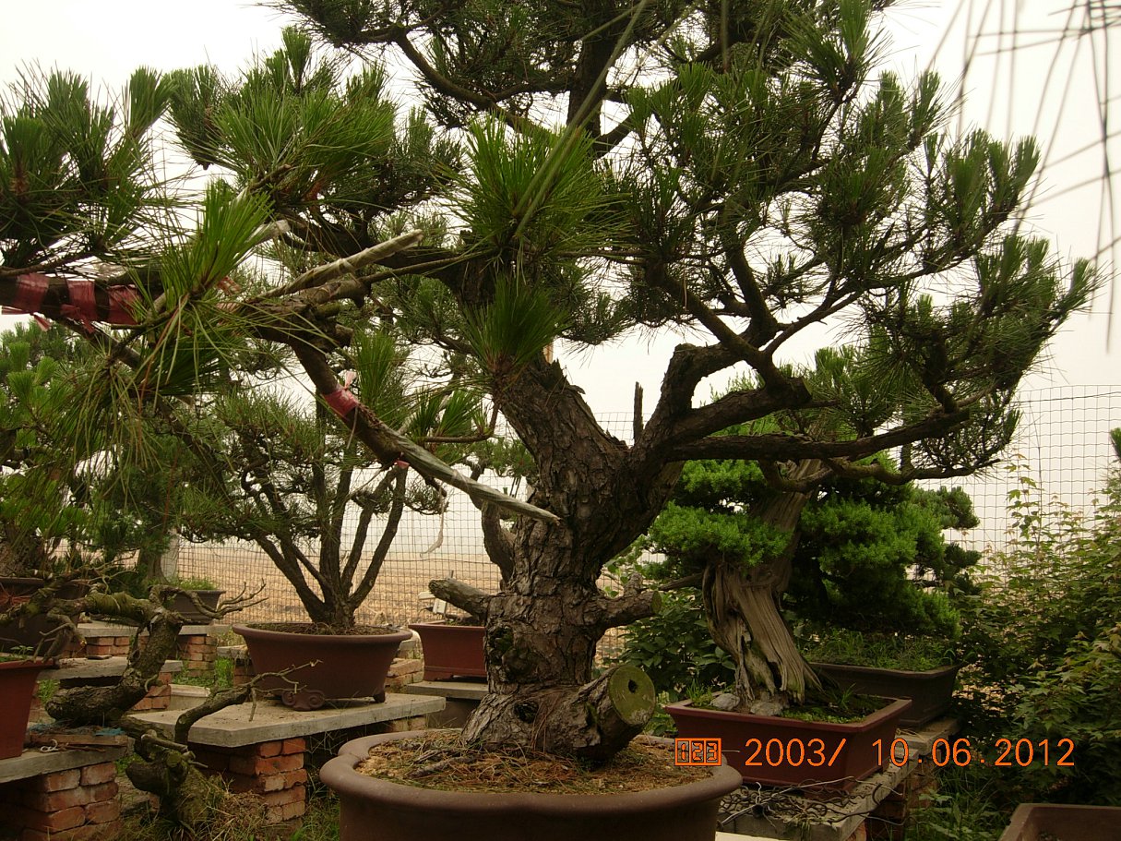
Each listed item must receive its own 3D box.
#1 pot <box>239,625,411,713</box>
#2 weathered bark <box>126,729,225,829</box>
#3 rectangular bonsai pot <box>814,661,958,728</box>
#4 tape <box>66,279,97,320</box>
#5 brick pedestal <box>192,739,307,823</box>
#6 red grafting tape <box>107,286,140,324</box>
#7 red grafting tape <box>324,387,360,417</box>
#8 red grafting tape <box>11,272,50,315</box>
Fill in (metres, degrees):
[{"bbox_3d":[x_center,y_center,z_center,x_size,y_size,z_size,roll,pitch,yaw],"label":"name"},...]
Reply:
[{"bbox_3d":[-0.945,0.978,4.583,0.700,0.290,0.700,0,-6,0],"label":"pot"},{"bbox_3d":[-1.251,1.173,3.800,0.290,0.290,0.270,0,-6,0],"label":"weathered bark"},{"bbox_3d":[1.040,0.937,4.028,0.560,0.190,0.400,-4,-7,36],"label":"rectangular bonsai pot"},{"bbox_3d":[-0.522,-0.132,1.270,0.029,0.042,0.040,0,-6,0],"label":"tape"},{"bbox_3d":[-1.152,1.309,4.270,0.380,0.310,0.240,-4,-7,35],"label":"brick pedestal"},{"bbox_3d":[-0.476,-0.126,1.270,0.031,0.041,0.040,0,-6,0],"label":"red grafting tape"},{"bbox_3d":[-0.259,-0.022,1.380,0.040,0.036,0.036,0,-6,0],"label":"red grafting tape"},{"bbox_3d":[-0.578,-0.138,1.270,0.035,0.042,0.040,0,-6,0],"label":"red grafting tape"}]

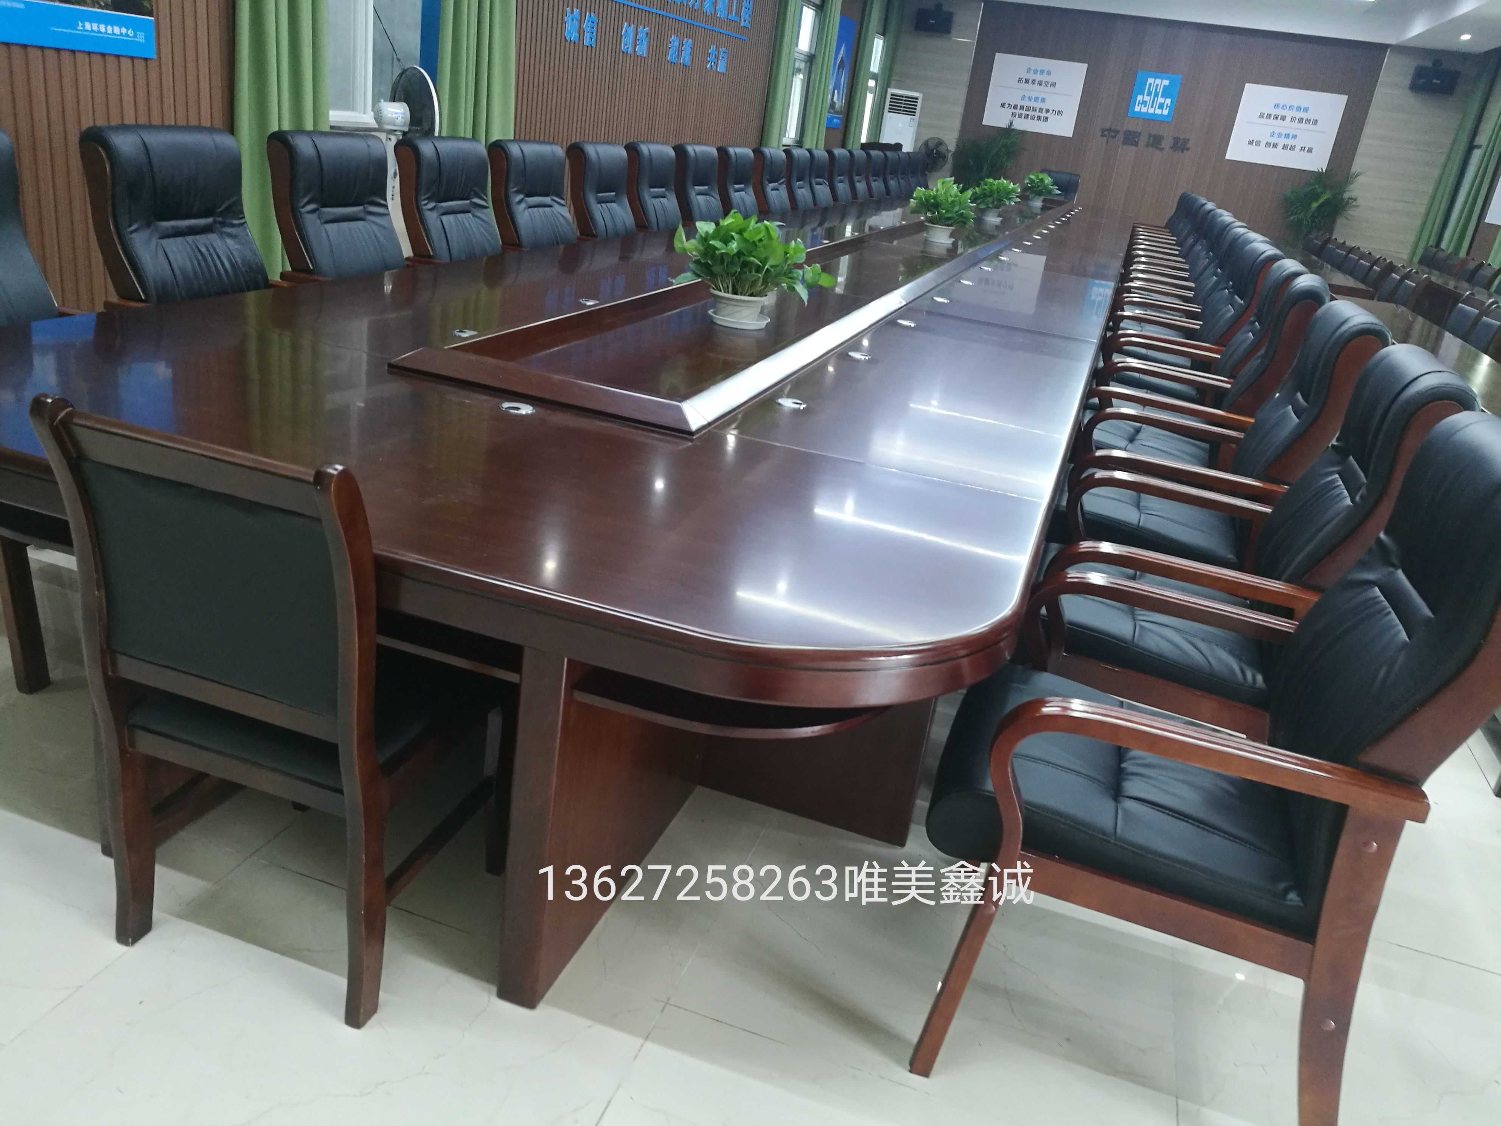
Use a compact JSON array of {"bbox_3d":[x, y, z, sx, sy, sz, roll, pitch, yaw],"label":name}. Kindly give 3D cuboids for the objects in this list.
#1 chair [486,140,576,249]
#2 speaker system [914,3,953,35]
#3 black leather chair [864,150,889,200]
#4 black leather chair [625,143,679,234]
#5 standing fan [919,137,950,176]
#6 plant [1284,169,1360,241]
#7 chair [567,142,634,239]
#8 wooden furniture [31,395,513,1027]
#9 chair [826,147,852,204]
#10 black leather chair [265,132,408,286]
[{"bbox_3d":[-0.777,-1.300,5.245,0.680,1.100,0.610,14,22,14],"label":"chair"},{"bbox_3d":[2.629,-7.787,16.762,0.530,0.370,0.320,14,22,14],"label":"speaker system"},{"bbox_3d":[1.422,-3.501,11.649,0.680,1.100,0.610,14,22,14],"label":"black leather chair"},{"bbox_3d":[-0.337,-1.786,6.701,0.690,1.095,0.600,14,22,14],"label":"black leather chair"},{"bbox_3d":[2.324,-4.899,15.306,0.440,1.270,0.400,5,21,-7],"label":"standing fan"},{"bbox_3d":[6.920,-4.059,14.462,0.860,1.510,0.820,14,22,14],"label":"plant"},{"bbox_3d":[-0.551,-1.526,5.902,0.680,1.100,0.610,14,22,14],"label":"chair"},{"bbox_3d":[-0.676,0.179,1.831,0.455,0.905,0.560,14,22,14],"label":"wooden furniture"},{"bbox_3d":[1.013,-3.142,10.653,0.690,1.095,0.600,14,22,14],"label":"chair"},{"bbox_3d":[-1.237,-0.881,4.064,0.690,1.095,0.600,14,22,14],"label":"black leather chair"}]

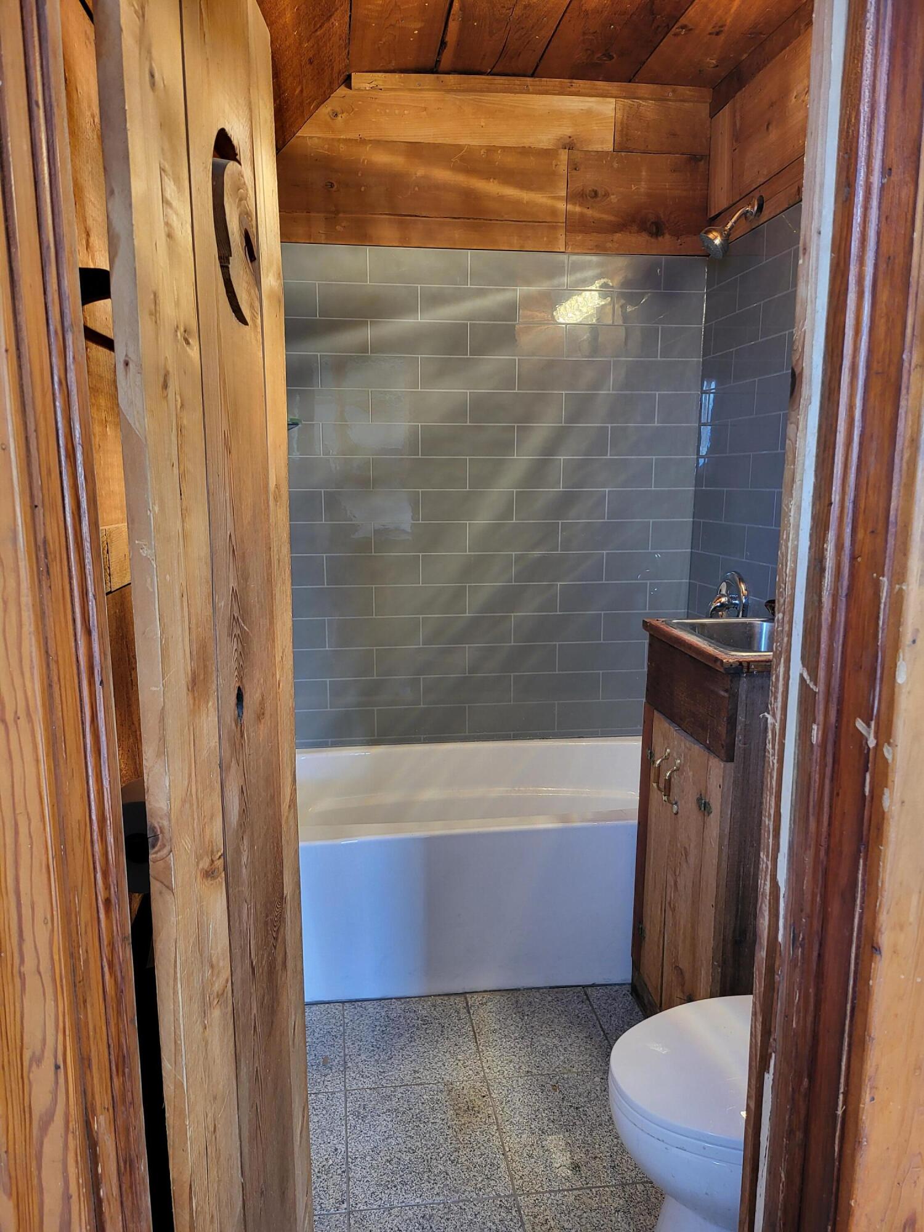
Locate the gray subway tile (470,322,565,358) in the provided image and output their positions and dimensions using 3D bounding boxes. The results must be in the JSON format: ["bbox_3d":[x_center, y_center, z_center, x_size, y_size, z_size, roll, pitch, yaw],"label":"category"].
[{"bbox_3d":[0.174,-0.861,2.669,0.303,0.100,0.010,-1,11,-7],"label":"gray subway tile"}]

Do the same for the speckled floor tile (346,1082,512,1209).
[{"bbox_3d":[-0.077,1.068,1.738,0.307,0.010,0.301,-1,11,-7],"label":"speckled floor tile"}]

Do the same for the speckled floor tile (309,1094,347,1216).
[{"bbox_3d":[-0.393,1.096,1.729,0.306,0.010,0.306,-1,10,-8],"label":"speckled floor tile"}]

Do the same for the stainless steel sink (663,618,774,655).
[{"bbox_3d":[0.676,0.114,1.839,0.378,0.157,0.365,-1,11,-7],"label":"stainless steel sink"}]

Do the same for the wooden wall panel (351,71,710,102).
[{"bbox_3d":[0.217,-1.535,2.491,1.064,0.038,0.020,-1,11,-7],"label":"wooden wall panel"}]

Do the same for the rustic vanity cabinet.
[{"bbox_3d":[0.669,0.528,1.913,0.438,0.984,0.495,-1,11,-7],"label":"rustic vanity cabinet"}]

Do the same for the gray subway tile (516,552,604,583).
[{"bbox_3d":[0.325,-0.161,2.841,0.304,0.101,0.009,-1,10,-7],"label":"gray subway tile"}]

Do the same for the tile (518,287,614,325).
[{"bbox_3d":[0.326,-0.964,2.665,0.304,0.102,0.009,-1,11,-7],"label":"tile"}]

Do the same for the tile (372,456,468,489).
[{"bbox_3d":[-0.132,-0.453,2.712,0.303,0.100,0.010,-1,11,-7],"label":"tile"}]

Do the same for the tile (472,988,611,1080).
[{"bbox_3d":[0.185,0.999,2.050,0.304,0.009,0.304,0,10,-8],"label":"tile"}]

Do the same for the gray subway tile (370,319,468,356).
[{"bbox_3d":[-0.132,-0.863,2.660,0.304,0.101,0.009,-1,10,-7],"label":"gray subway tile"}]

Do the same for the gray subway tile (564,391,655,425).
[{"bbox_3d":[0.477,-0.666,2.745,0.303,0.100,0.010,-1,11,-7],"label":"gray subway tile"}]

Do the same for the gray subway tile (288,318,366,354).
[{"bbox_3d":[-0.434,-0.848,2.594,0.304,0.102,0.009,-1,11,-7],"label":"gray subway tile"}]

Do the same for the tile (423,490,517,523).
[{"bbox_3d":[0.020,-0.357,2.767,0.304,0.101,0.009,-1,10,-7],"label":"tile"}]

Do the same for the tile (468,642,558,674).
[{"bbox_3d":[0.168,0.143,2.838,0.300,0.099,0.010,-1,11,-7],"label":"tile"}]

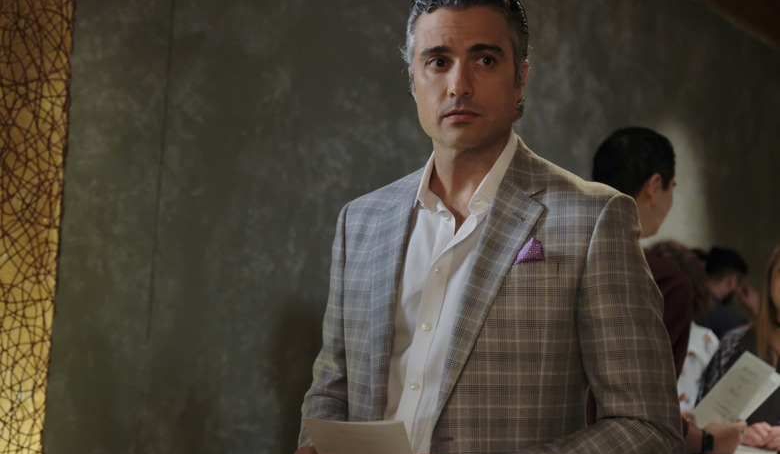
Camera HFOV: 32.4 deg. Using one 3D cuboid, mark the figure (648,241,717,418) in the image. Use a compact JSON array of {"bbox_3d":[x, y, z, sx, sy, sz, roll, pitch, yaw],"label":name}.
[{"bbox_3d":[0.810,0.830,3.960,0.460,1.620,0.320,2,-3,14],"label":"figure"}]

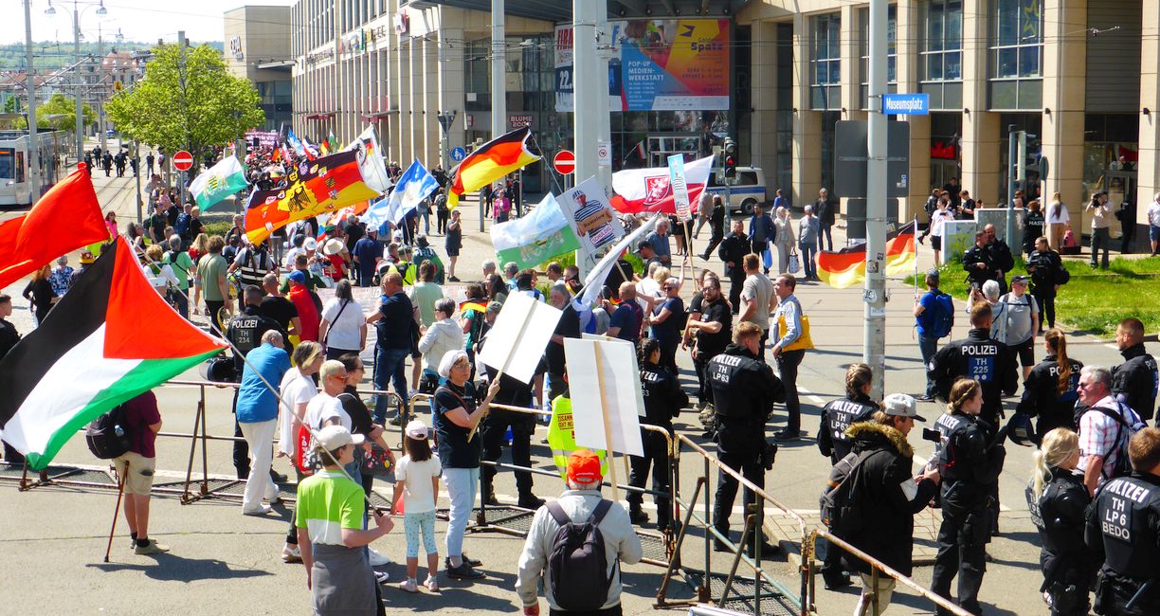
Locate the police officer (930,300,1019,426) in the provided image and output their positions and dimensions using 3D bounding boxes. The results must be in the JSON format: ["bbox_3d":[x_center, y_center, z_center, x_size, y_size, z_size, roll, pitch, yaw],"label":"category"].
[{"bbox_3d":[3.210,0.864,12.810,0.620,1.840,0.420,1,7,13],"label":"police officer"}]

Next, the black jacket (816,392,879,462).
[{"bbox_3d":[2.037,0.942,11.900,0.550,0.680,0.400,6,9,44],"label":"black jacket"}]

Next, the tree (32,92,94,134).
[{"bbox_3d":[-57.442,-21.008,175.000,7.200,6.600,7.000,0,7,0],"label":"tree"}]

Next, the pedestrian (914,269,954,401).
[{"bbox_3d":[4.607,0.352,20.802,0.500,1.710,0.520,5,8,36],"label":"pedestrian"}]

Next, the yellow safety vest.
[{"bbox_3d":[-0.013,1.021,12.393,0.500,0.700,0.300,0,6,0],"label":"yellow safety vest"}]

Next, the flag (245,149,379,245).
[{"bbox_3d":[-4.250,-1.768,25.000,2.150,1.450,0.500,0,6,0],"label":"flag"}]

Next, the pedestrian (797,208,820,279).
[{"bbox_3d":[5.329,-1.520,36.705,0.520,1.700,0.340,0,6,2],"label":"pedestrian"}]

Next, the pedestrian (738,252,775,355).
[{"bbox_3d":[2.138,0.307,19.089,0.400,1.860,0.520,6,10,44],"label":"pedestrian"}]

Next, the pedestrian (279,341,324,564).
[{"bbox_3d":[-2.238,1.144,12.515,0.380,1.690,0.460,-3,7,-30],"label":"pedestrian"}]

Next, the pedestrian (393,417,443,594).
[{"bbox_3d":[-1.216,1.459,11.674,0.390,1.270,0.270,-1,7,-9],"label":"pedestrian"}]

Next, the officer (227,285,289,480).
[{"bbox_3d":[-3.220,0.833,15.597,0.600,1.620,0.420,1,6,10],"label":"officer"}]

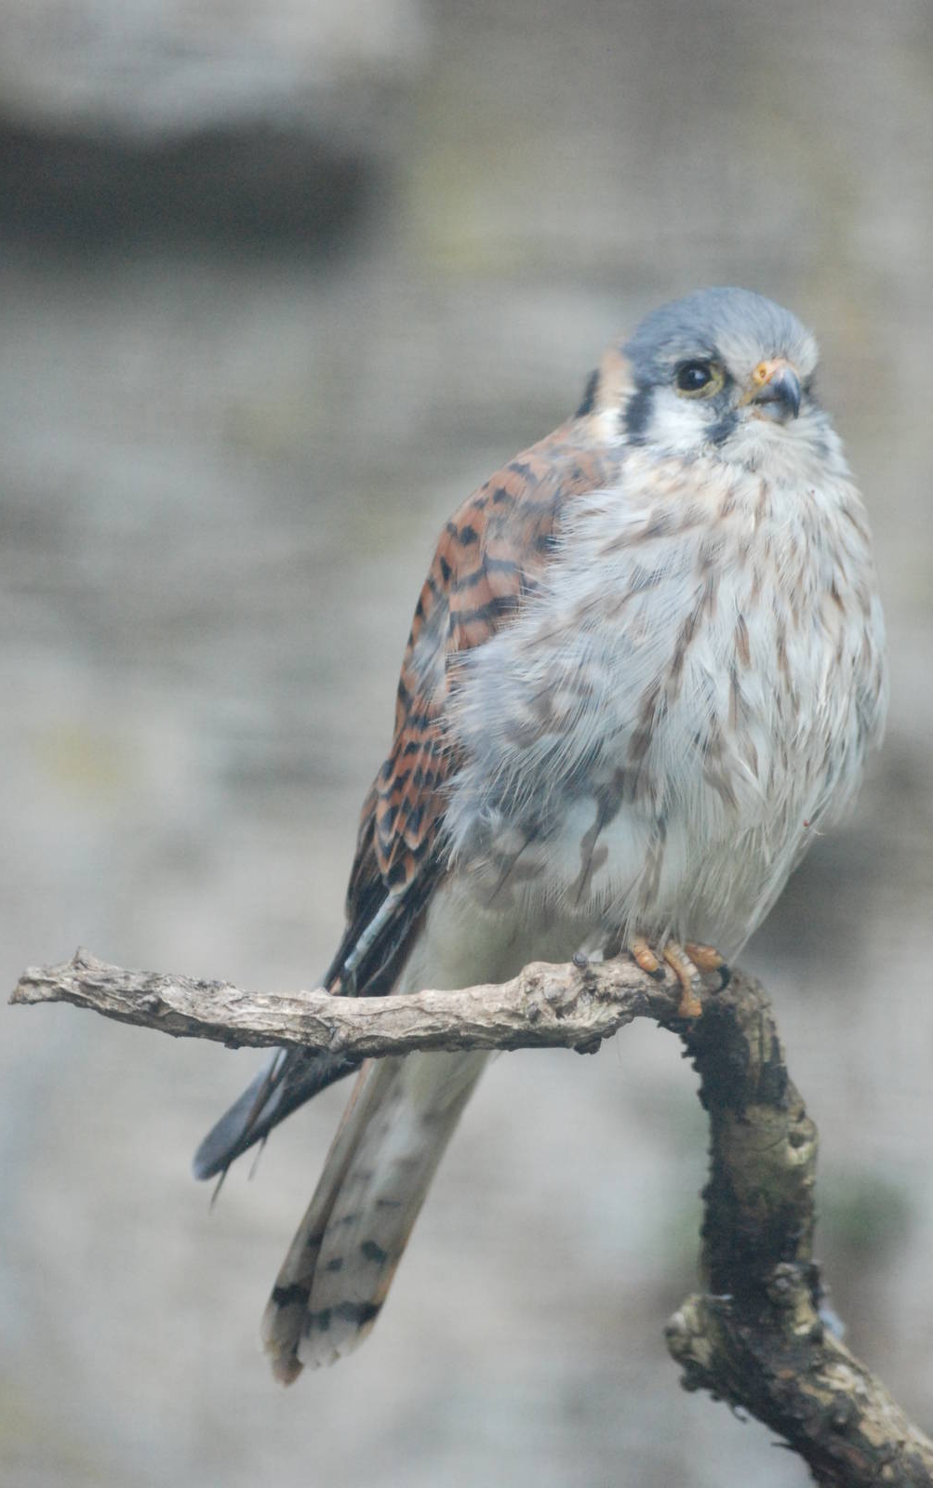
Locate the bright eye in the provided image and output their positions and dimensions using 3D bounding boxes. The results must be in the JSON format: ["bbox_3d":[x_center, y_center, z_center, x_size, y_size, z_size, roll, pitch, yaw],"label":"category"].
[{"bbox_3d":[0.046,-0.072,2.085,0.010,0.008,0.006,-1,-4,12],"label":"bright eye"}]

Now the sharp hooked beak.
[{"bbox_3d":[0.060,-0.070,2.075,0.008,0.013,0.010,2,-4,-35],"label":"sharp hooked beak"}]

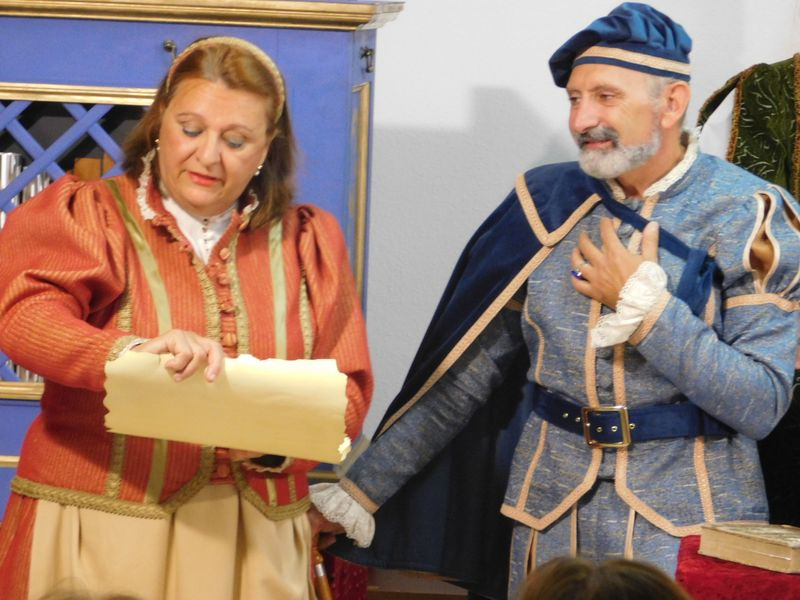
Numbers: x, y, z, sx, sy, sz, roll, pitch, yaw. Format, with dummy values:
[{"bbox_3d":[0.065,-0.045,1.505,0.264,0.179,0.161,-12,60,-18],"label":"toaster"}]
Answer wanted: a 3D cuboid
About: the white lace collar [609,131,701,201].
[{"bbox_3d":[0.379,-0.203,5.900,0.140,0.095,0.140,4,5,24],"label":"white lace collar"}]

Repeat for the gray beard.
[{"bbox_3d":[0.307,-0.218,5.840,0.110,0.083,0.135,-2,6,-40],"label":"gray beard"}]

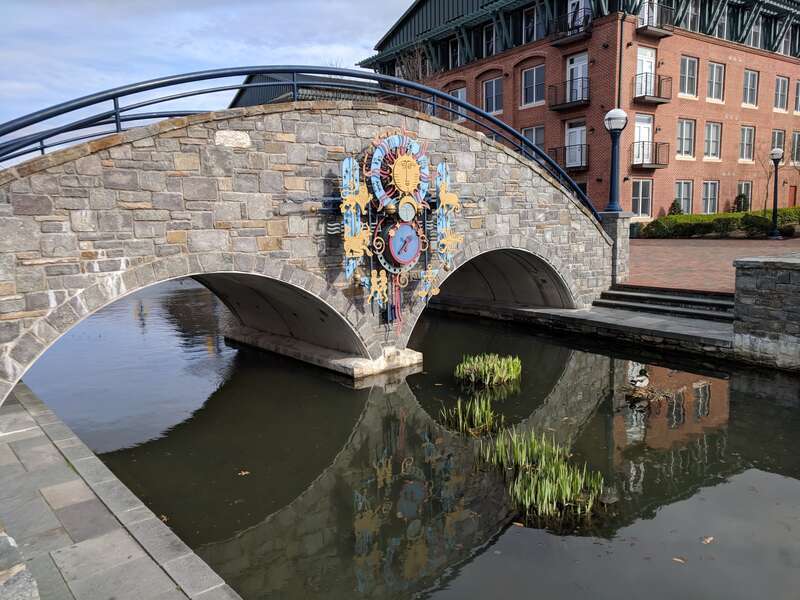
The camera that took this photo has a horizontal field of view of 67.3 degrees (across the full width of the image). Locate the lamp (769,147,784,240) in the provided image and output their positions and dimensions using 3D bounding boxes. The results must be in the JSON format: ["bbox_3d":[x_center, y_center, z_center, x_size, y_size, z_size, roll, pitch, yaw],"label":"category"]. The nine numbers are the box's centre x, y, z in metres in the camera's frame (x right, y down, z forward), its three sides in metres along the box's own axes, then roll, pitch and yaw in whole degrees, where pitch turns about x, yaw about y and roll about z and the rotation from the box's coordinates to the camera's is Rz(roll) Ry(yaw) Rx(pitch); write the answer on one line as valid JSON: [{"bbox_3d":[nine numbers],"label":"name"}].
[{"bbox_3d":[14.109,-3.988,22.500,0.500,3.380,0.500,-6,9,-33],"label":"lamp"}]

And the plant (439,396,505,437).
[{"bbox_3d":[0.747,1.203,6.334,0.680,0.370,0.400,0,8,7],"label":"plant"}]

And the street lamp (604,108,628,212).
[{"bbox_3d":[4.619,-2.983,12.850,0.490,2.140,0.490,-6,9,-33],"label":"street lamp"}]

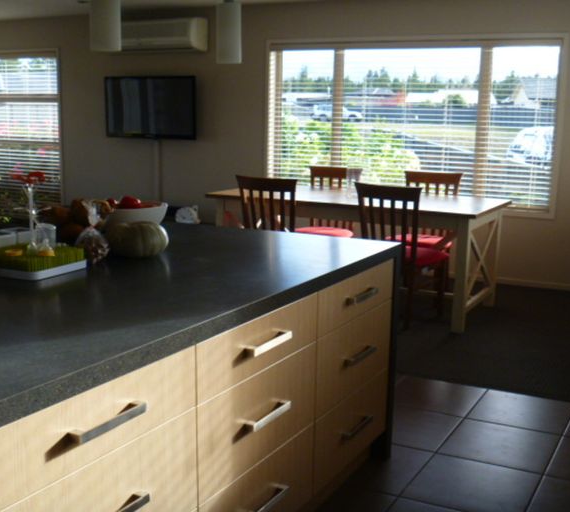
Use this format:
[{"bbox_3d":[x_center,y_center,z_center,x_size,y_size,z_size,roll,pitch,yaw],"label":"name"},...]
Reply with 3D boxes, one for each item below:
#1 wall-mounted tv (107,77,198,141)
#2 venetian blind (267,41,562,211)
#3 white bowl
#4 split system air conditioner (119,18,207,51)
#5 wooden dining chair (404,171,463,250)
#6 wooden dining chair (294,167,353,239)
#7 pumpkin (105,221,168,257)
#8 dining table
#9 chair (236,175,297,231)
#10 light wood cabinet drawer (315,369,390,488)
[{"bbox_3d":[-1.372,-1.511,7.632,1.110,0.630,0.060,6,11,26],"label":"wall-mounted tv"},{"bbox_3d":[1.029,-1.186,6.589,2.599,1.360,0.060,6,11,26],"label":"venetian blind"},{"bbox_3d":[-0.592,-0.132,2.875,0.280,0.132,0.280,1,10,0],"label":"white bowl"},{"bbox_3d":[-1.319,-2.195,7.442,1.120,0.310,0.240,6,11,26],"label":"split system air conditioner"},{"bbox_3d":[1.043,-0.154,5.866,0.480,0.960,0.560,7,12,29],"label":"wooden dining chair"},{"bbox_3d":[0.293,-0.239,6.258,0.490,0.960,0.560,7,12,29],"label":"wooden dining chair"},{"bbox_3d":[-0.494,-0.056,2.517,0.207,0.120,0.207,1,10,0],"label":"pumpkin"},{"bbox_3d":[0.536,-0.046,5.709,2.090,0.785,0.980,7,12,29],"label":"dining table"},{"bbox_3d":[-0.001,-0.107,5.505,0.500,0.960,0.570,8,12,33],"label":"chair"},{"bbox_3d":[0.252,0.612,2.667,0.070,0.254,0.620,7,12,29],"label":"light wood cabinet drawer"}]

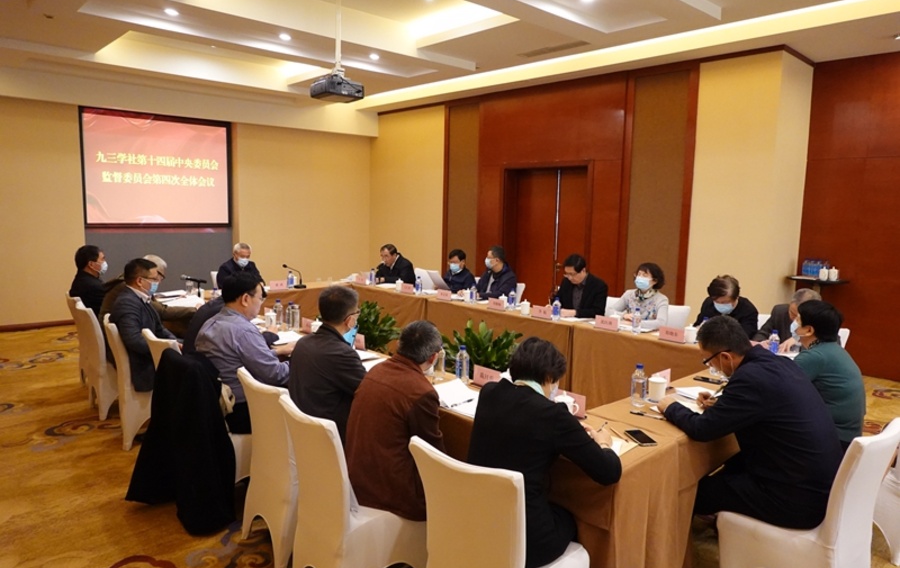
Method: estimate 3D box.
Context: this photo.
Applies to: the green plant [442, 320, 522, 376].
[{"bbox_3d":[0.238,0.699,4.551,0.700,0.860,0.750,-5,9,-42],"label":"green plant"}]

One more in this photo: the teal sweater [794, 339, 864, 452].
[{"bbox_3d":[1.808,0.539,3.090,0.480,0.600,0.500,-5,9,-44],"label":"teal sweater"}]

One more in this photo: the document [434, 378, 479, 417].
[{"bbox_3d":[0.062,0.522,2.945,0.310,0.030,0.380,-5,9,-43],"label":"document"}]

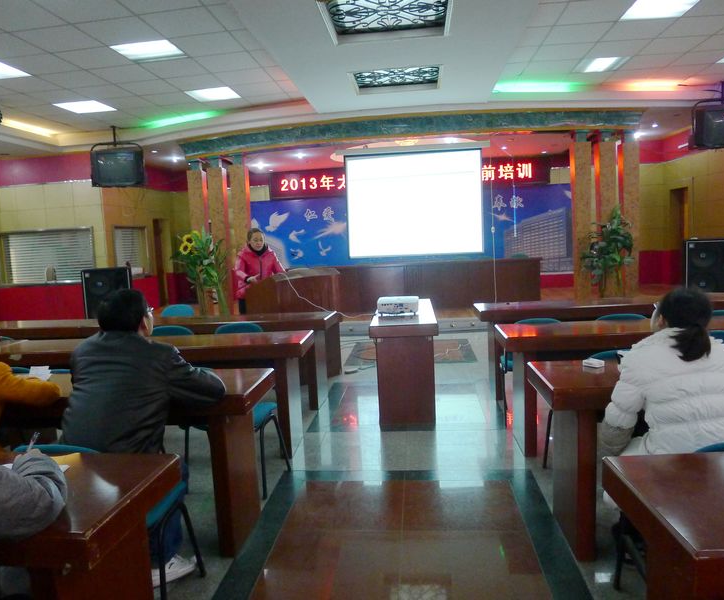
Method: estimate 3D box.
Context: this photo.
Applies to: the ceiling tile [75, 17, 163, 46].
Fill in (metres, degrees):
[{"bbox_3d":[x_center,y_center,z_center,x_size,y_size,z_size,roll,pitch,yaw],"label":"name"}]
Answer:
[{"bbox_3d":[-2.181,-2.443,5.039,0.600,0.020,0.600,-2,7,6],"label":"ceiling tile"}]

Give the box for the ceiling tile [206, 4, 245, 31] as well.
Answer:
[{"bbox_3d":[-1.173,-2.450,4.886,0.206,0.020,0.600,-2,7,6],"label":"ceiling tile"}]

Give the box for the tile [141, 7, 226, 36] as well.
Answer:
[{"bbox_3d":[-1.570,-2.464,4.931,0.600,0.020,0.600,-2,7,6],"label":"tile"}]

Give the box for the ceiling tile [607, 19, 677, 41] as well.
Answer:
[{"bbox_3d":[2.833,-2.786,5.715,0.600,0.020,0.600,-2,6,6],"label":"ceiling tile"}]

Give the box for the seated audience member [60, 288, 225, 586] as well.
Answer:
[{"bbox_3d":[-0.880,0.577,2.309,0.640,1.260,0.660,-2,6,12],"label":"seated audience member"}]

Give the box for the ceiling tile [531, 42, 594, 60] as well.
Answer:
[{"bbox_3d":[2.261,-2.782,6.272,0.600,0.020,0.600,-2,7,6],"label":"ceiling tile"}]

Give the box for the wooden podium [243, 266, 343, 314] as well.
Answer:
[{"bbox_3d":[-0.799,0.198,6.755,1.000,1.040,0.600,-9,9,-44],"label":"wooden podium"}]

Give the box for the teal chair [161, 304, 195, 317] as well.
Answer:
[{"bbox_3d":[-1.915,0.459,5.862,0.450,0.800,0.520,-4,6,-8],"label":"teal chair"}]

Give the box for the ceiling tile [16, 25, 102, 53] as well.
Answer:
[{"bbox_3d":[-2.795,-2.421,5.146,0.600,0.020,0.600,-2,7,6],"label":"ceiling tile"}]

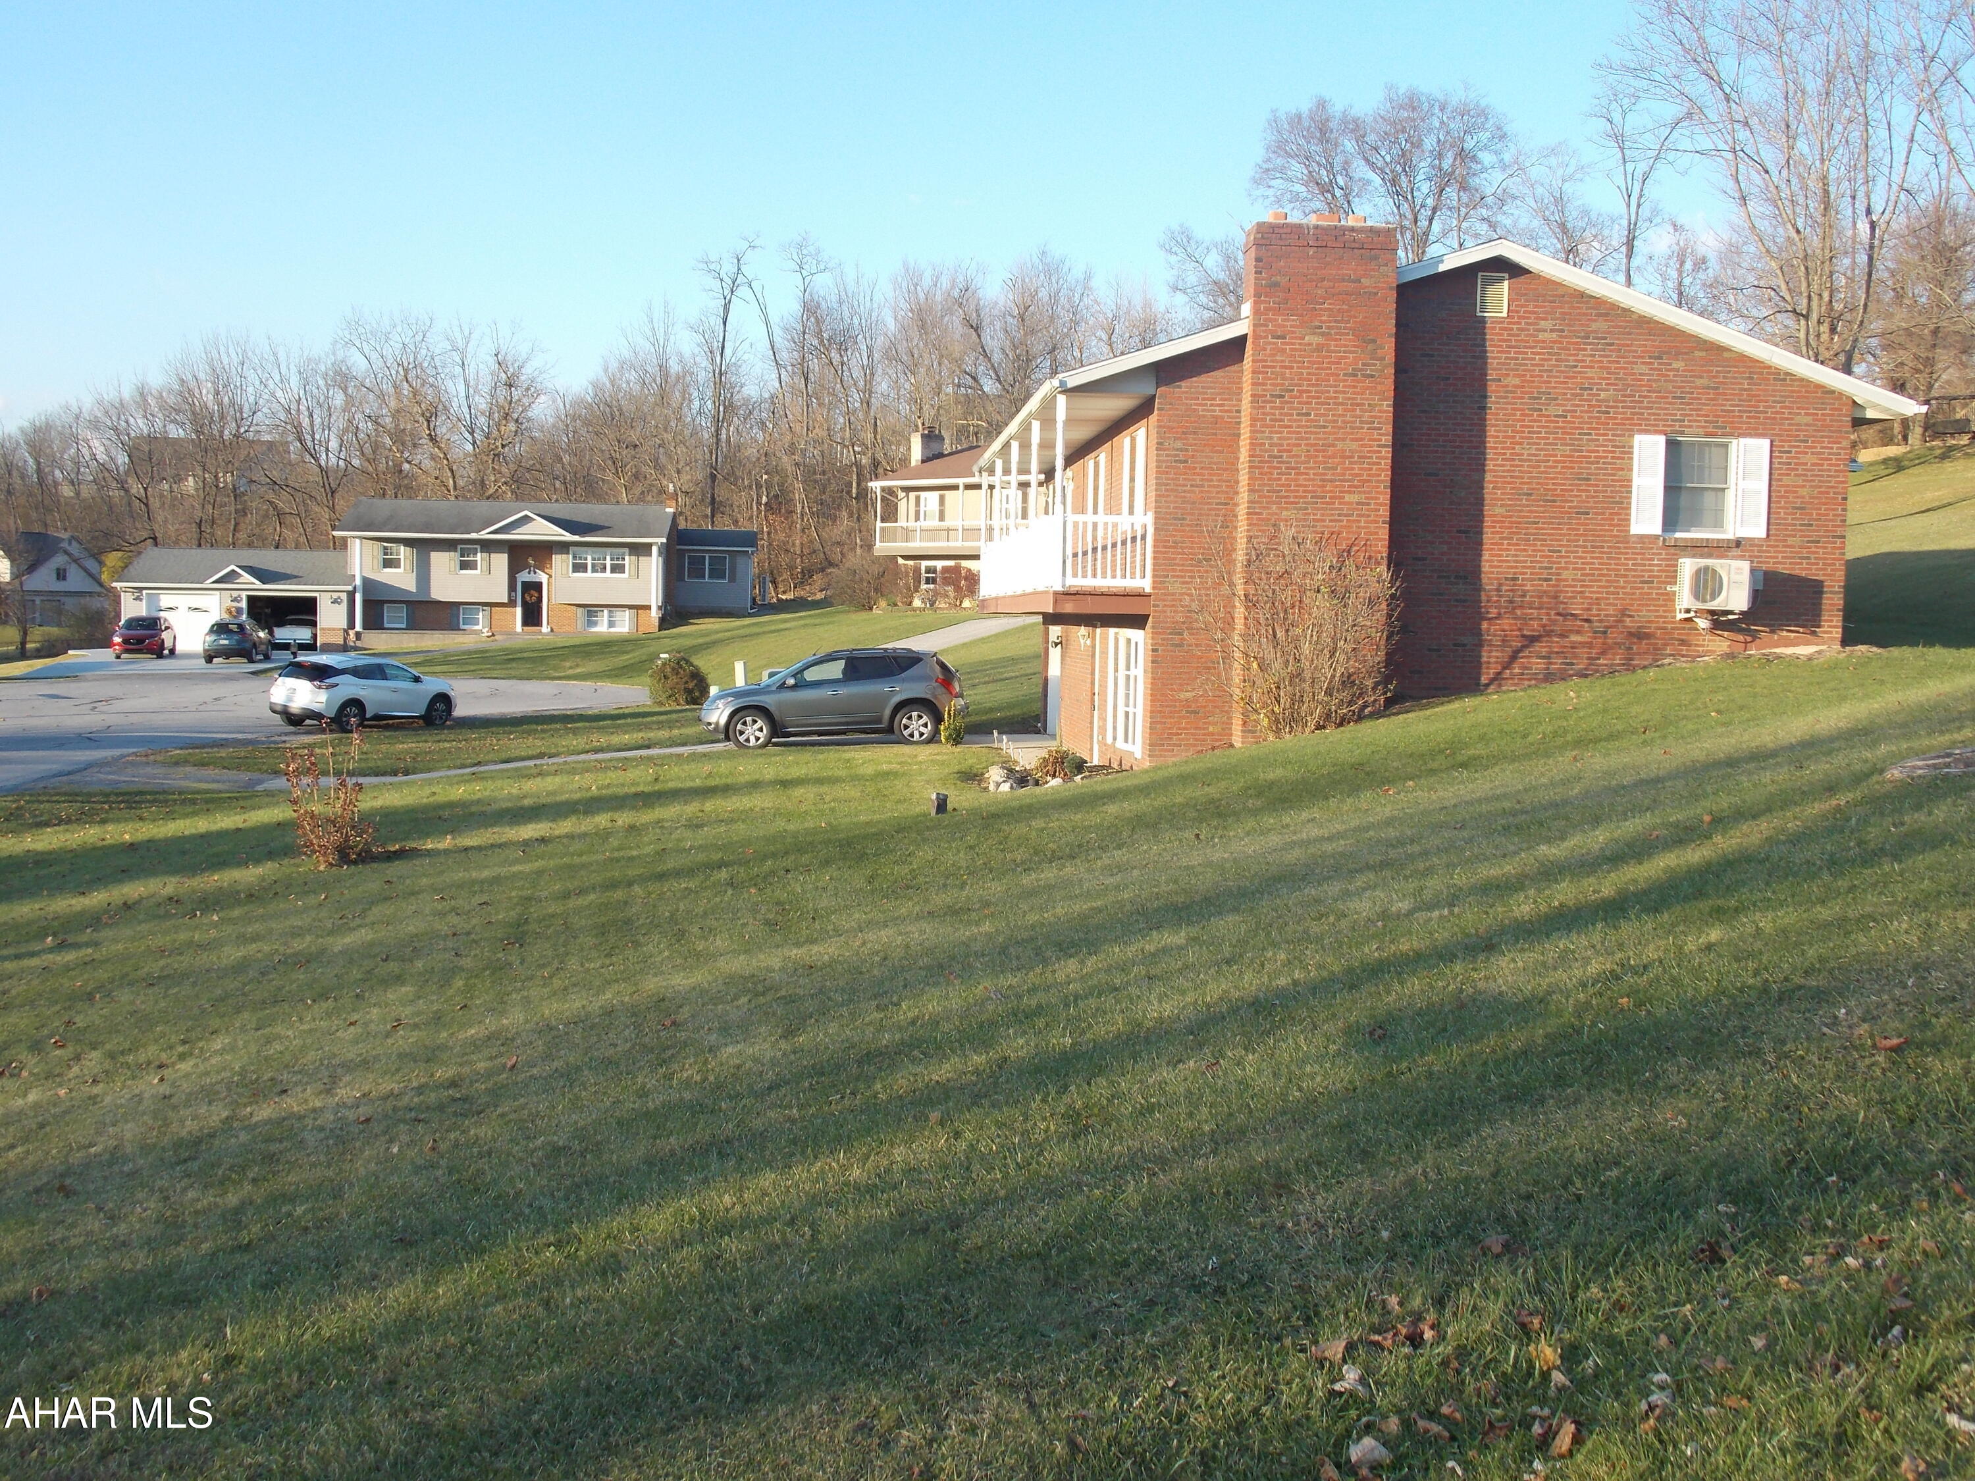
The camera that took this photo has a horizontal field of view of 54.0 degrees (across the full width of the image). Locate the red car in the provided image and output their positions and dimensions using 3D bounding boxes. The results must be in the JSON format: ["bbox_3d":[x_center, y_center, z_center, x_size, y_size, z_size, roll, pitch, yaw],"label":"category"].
[{"bbox_3d":[-34.341,-4.223,79.000,1.860,1.670,4.550,0,4,-14],"label":"red car"}]

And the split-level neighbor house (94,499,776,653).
[{"bbox_3d":[-24.442,-7.658,89.906,27.539,7.029,10.400,1,4,-4],"label":"split-level neighbor house"}]

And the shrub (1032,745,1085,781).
[{"bbox_3d":[0.937,0.295,25.600,0.700,0.500,0.680,1,4,-4],"label":"shrub"}]

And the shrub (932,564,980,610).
[{"bbox_3d":[-1.264,-6.134,77.500,1.850,1.800,1.750,1,4,-4],"label":"shrub"}]

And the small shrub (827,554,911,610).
[{"bbox_3d":[-4.747,-6.349,77.500,3.300,2.200,2.800,1,4,-4],"label":"small shrub"}]

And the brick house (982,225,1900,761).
[{"bbox_3d":[5.531,-3.049,29.243,10.668,6.912,13.050,1,4,-4],"label":"brick house"}]

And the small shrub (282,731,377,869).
[{"bbox_3d":[-6.859,0.627,20.219,1.000,1.450,1.000,1,4,-4],"label":"small shrub"}]

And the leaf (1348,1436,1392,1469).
[{"bbox_3d":[0.722,1.344,3.660,0.085,0.045,0.065,1,4,-4],"label":"leaf"}]

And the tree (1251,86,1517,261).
[{"bbox_3d":[14.747,-16.580,72.000,10.000,15.000,9.500,1,4,-4],"label":"tree"}]

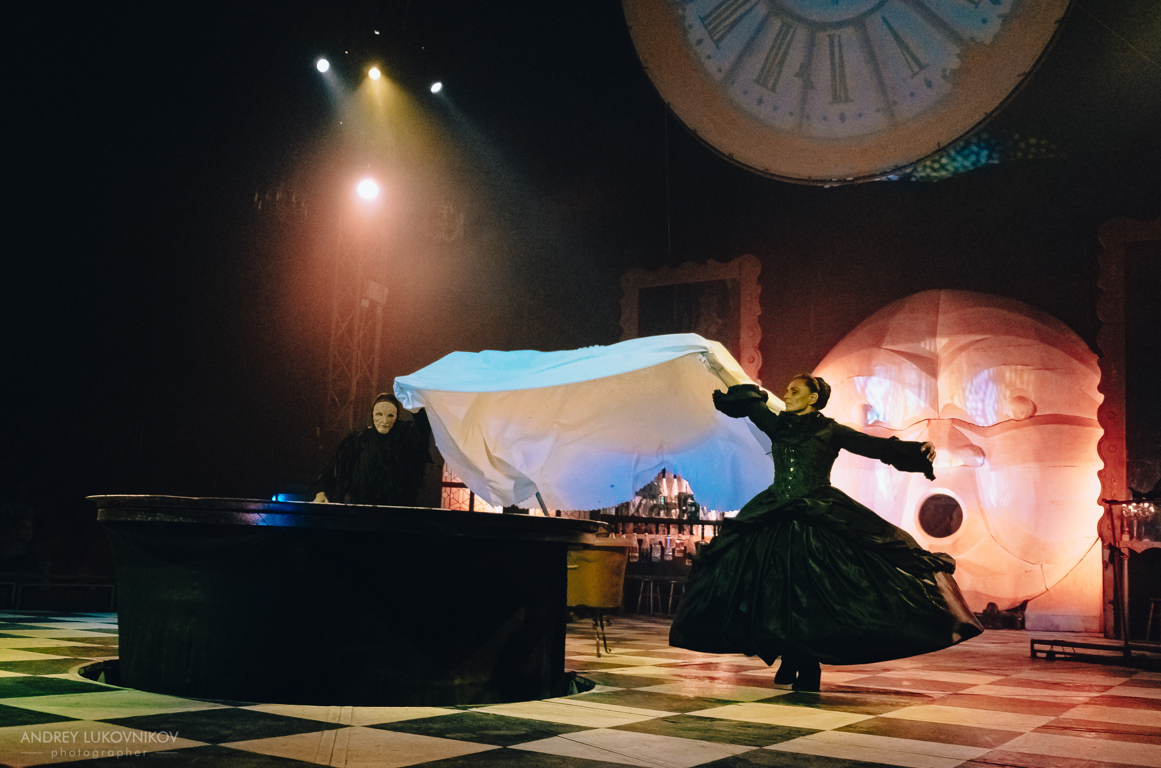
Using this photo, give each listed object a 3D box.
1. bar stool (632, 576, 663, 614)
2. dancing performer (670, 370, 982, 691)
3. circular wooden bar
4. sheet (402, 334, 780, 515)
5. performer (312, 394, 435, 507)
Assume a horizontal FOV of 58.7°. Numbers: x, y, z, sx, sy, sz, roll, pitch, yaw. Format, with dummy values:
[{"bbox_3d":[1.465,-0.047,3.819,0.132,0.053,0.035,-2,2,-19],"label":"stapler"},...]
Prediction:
[{"bbox_3d":[0.893,2.764,13.518,0.360,0.480,0.360,3,-10,-4],"label":"bar stool"},{"bbox_3d":[1.335,0.804,5.699,1.620,1.720,1.200,-4,-11,31],"label":"dancing performer"},{"bbox_3d":[-1.232,1.163,5.725,2.780,0.900,2.780,2,-10,0],"label":"circular wooden bar"},{"bbox_3d":[0.043,0.206,5.800,2.100,0.950,0.900,3,-10,-3],"label":"sheet"},{"bbox_3d":[-1.184,0.866,5.759,0.700,1.660,0.500,4,-10,-7],"label":"performer"}]

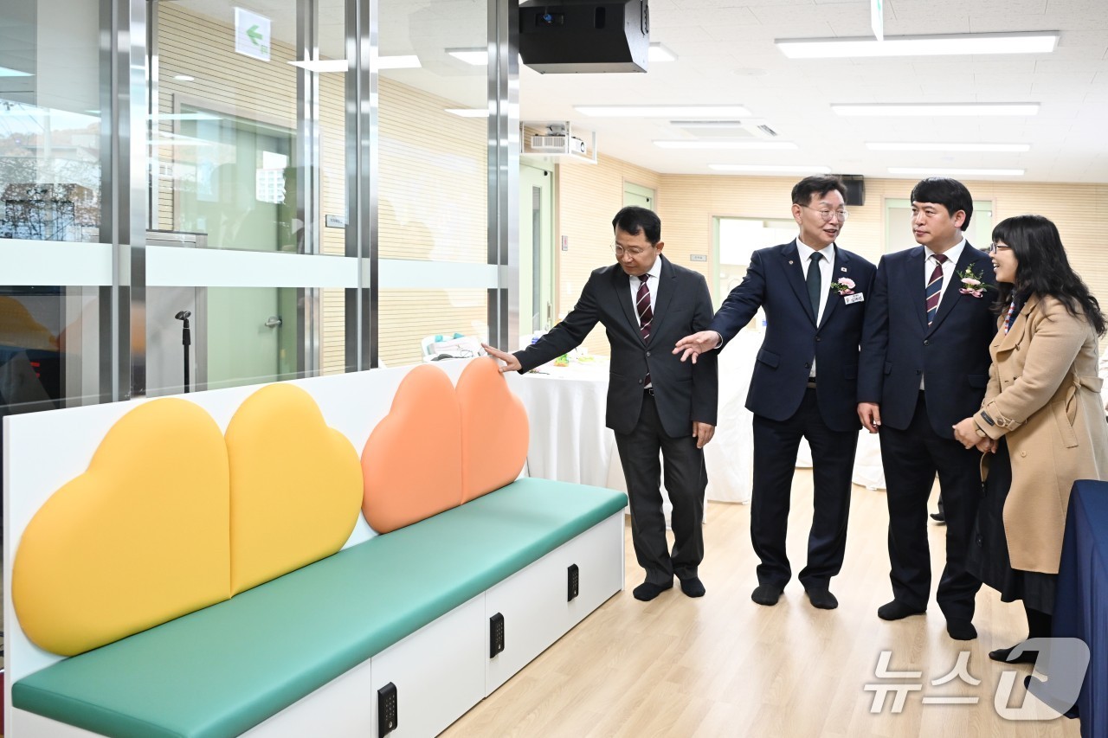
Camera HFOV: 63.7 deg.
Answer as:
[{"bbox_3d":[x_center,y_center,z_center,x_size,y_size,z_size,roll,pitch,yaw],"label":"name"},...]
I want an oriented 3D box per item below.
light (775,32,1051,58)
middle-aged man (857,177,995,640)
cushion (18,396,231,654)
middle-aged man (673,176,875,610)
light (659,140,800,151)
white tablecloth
[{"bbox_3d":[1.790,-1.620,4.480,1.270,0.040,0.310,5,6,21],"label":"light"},{"bbox_3d":[1.405,0.140,3.370,0.540,1.720,0.380,3,5,29],"label":"middle-aged man"},{"bbox_3d":[-1.035,0.368,2.230,0.100,0.570,0.590,3,5,28],"label":"cushion"},{"bbox_3d":[0.880,0.090,3.560,0.760,1.720,0.480,2,4,13],"label":"middle-aged man"},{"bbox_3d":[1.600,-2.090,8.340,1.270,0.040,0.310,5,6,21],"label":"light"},{"bbox_3d":[1.200,0.310,6.300,2.400,0.760,2.400,3,5,21],"label":"white tablecloth"}]

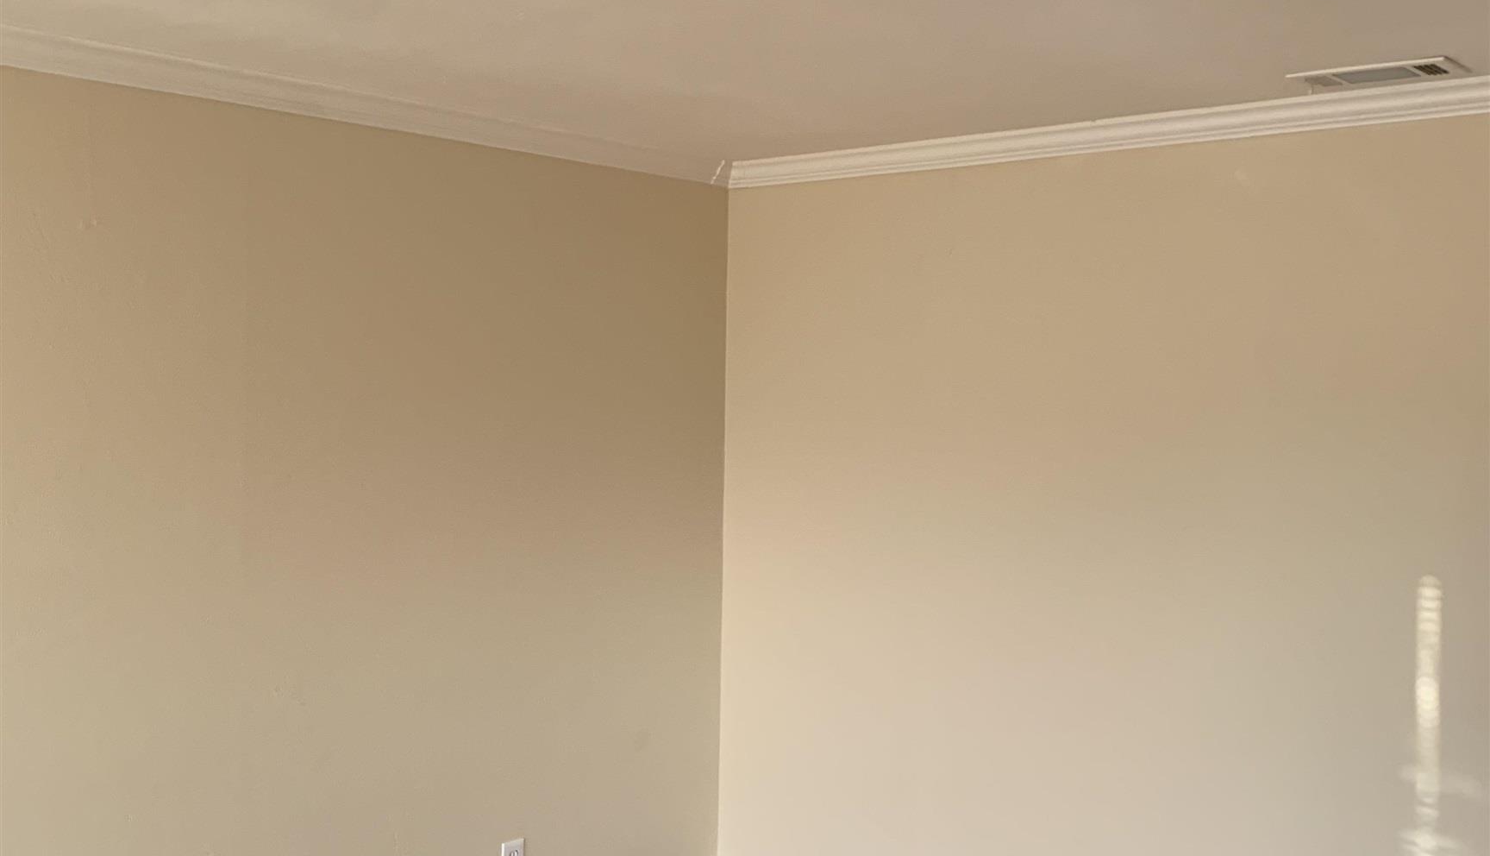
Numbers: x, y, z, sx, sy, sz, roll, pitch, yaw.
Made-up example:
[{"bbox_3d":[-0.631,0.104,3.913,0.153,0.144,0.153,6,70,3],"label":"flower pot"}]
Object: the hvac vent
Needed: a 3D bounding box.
[{"bbox_3d":[1.454,-0.801,3.430,0.352,0.018,0.203,2,2,41],"label":"hvac vent"}]

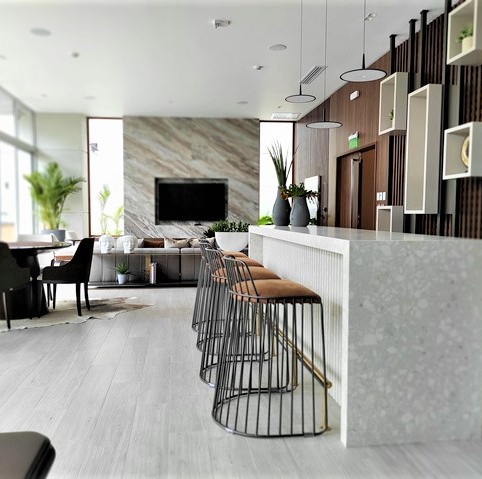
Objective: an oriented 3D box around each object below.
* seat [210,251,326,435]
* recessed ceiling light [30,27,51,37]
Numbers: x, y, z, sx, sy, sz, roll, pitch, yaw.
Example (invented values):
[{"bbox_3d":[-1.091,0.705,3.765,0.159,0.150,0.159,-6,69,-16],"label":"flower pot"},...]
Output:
[{"bbox_3d":[0.129,0.512,2.493,0.564,0.844,0.559,0,3,-8],"label":"seat"},{"bbox_3d":[-2.405,-2.492,5.529,0.243,0.027,0.243,0,3,-8],"label":"recessed ceiling light"}]

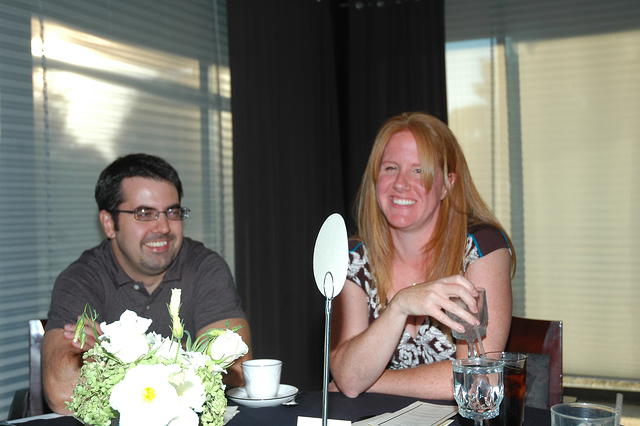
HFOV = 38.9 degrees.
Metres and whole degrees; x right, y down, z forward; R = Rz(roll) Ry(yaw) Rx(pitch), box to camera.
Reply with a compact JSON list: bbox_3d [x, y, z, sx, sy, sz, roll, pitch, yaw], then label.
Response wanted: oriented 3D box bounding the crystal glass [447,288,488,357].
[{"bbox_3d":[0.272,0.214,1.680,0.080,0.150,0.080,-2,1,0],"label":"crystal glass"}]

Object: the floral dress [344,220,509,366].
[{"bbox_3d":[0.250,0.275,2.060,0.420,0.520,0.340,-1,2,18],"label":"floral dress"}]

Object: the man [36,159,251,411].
[{"bbox_3d":[-0.370,0.505,1.970,0.560,1.250,0.760,-2,2,-18],"label":"man"}]

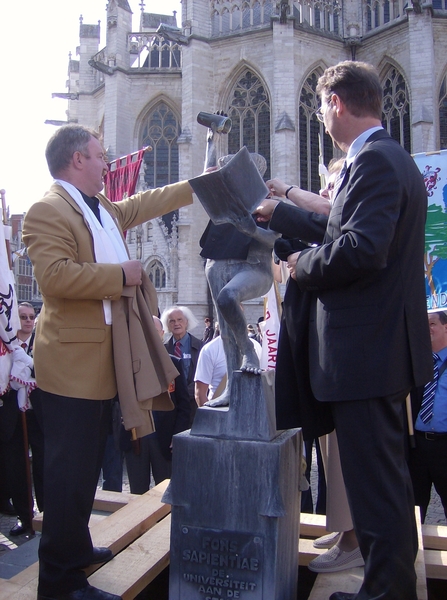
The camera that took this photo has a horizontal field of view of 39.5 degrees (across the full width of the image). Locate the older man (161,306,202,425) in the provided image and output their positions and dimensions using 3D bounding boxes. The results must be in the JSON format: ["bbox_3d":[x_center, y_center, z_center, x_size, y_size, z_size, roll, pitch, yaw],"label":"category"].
[{"bbox_3d":[-0.367,0.929,5.220,0.520,1.740,0.340,0,-2,13],"label":"older man"}]

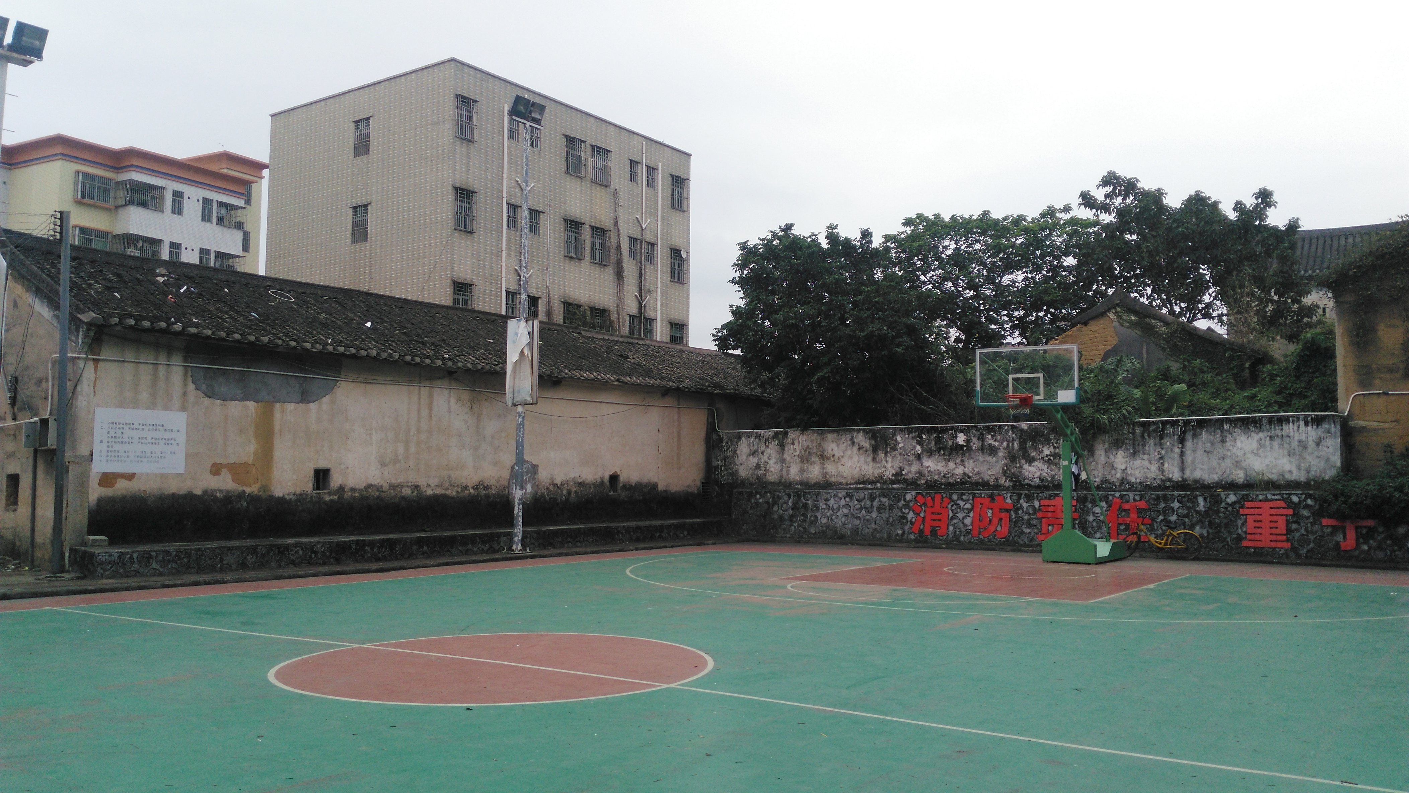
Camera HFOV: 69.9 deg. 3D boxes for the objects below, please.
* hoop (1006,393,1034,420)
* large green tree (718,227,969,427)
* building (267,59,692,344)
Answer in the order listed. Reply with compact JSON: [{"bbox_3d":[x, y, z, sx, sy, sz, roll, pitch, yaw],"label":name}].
[{"bbox_3d":[5.518,0.164,17.650,0.470,0.450,0.580,-3,-5,35],"label":"hoop"},{"bbox_3d":[3.650,-0.713,28.700,6.700,8.000,6.000,0,-4,0],"label":"large green tree"},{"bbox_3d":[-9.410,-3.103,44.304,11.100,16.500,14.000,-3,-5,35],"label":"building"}]

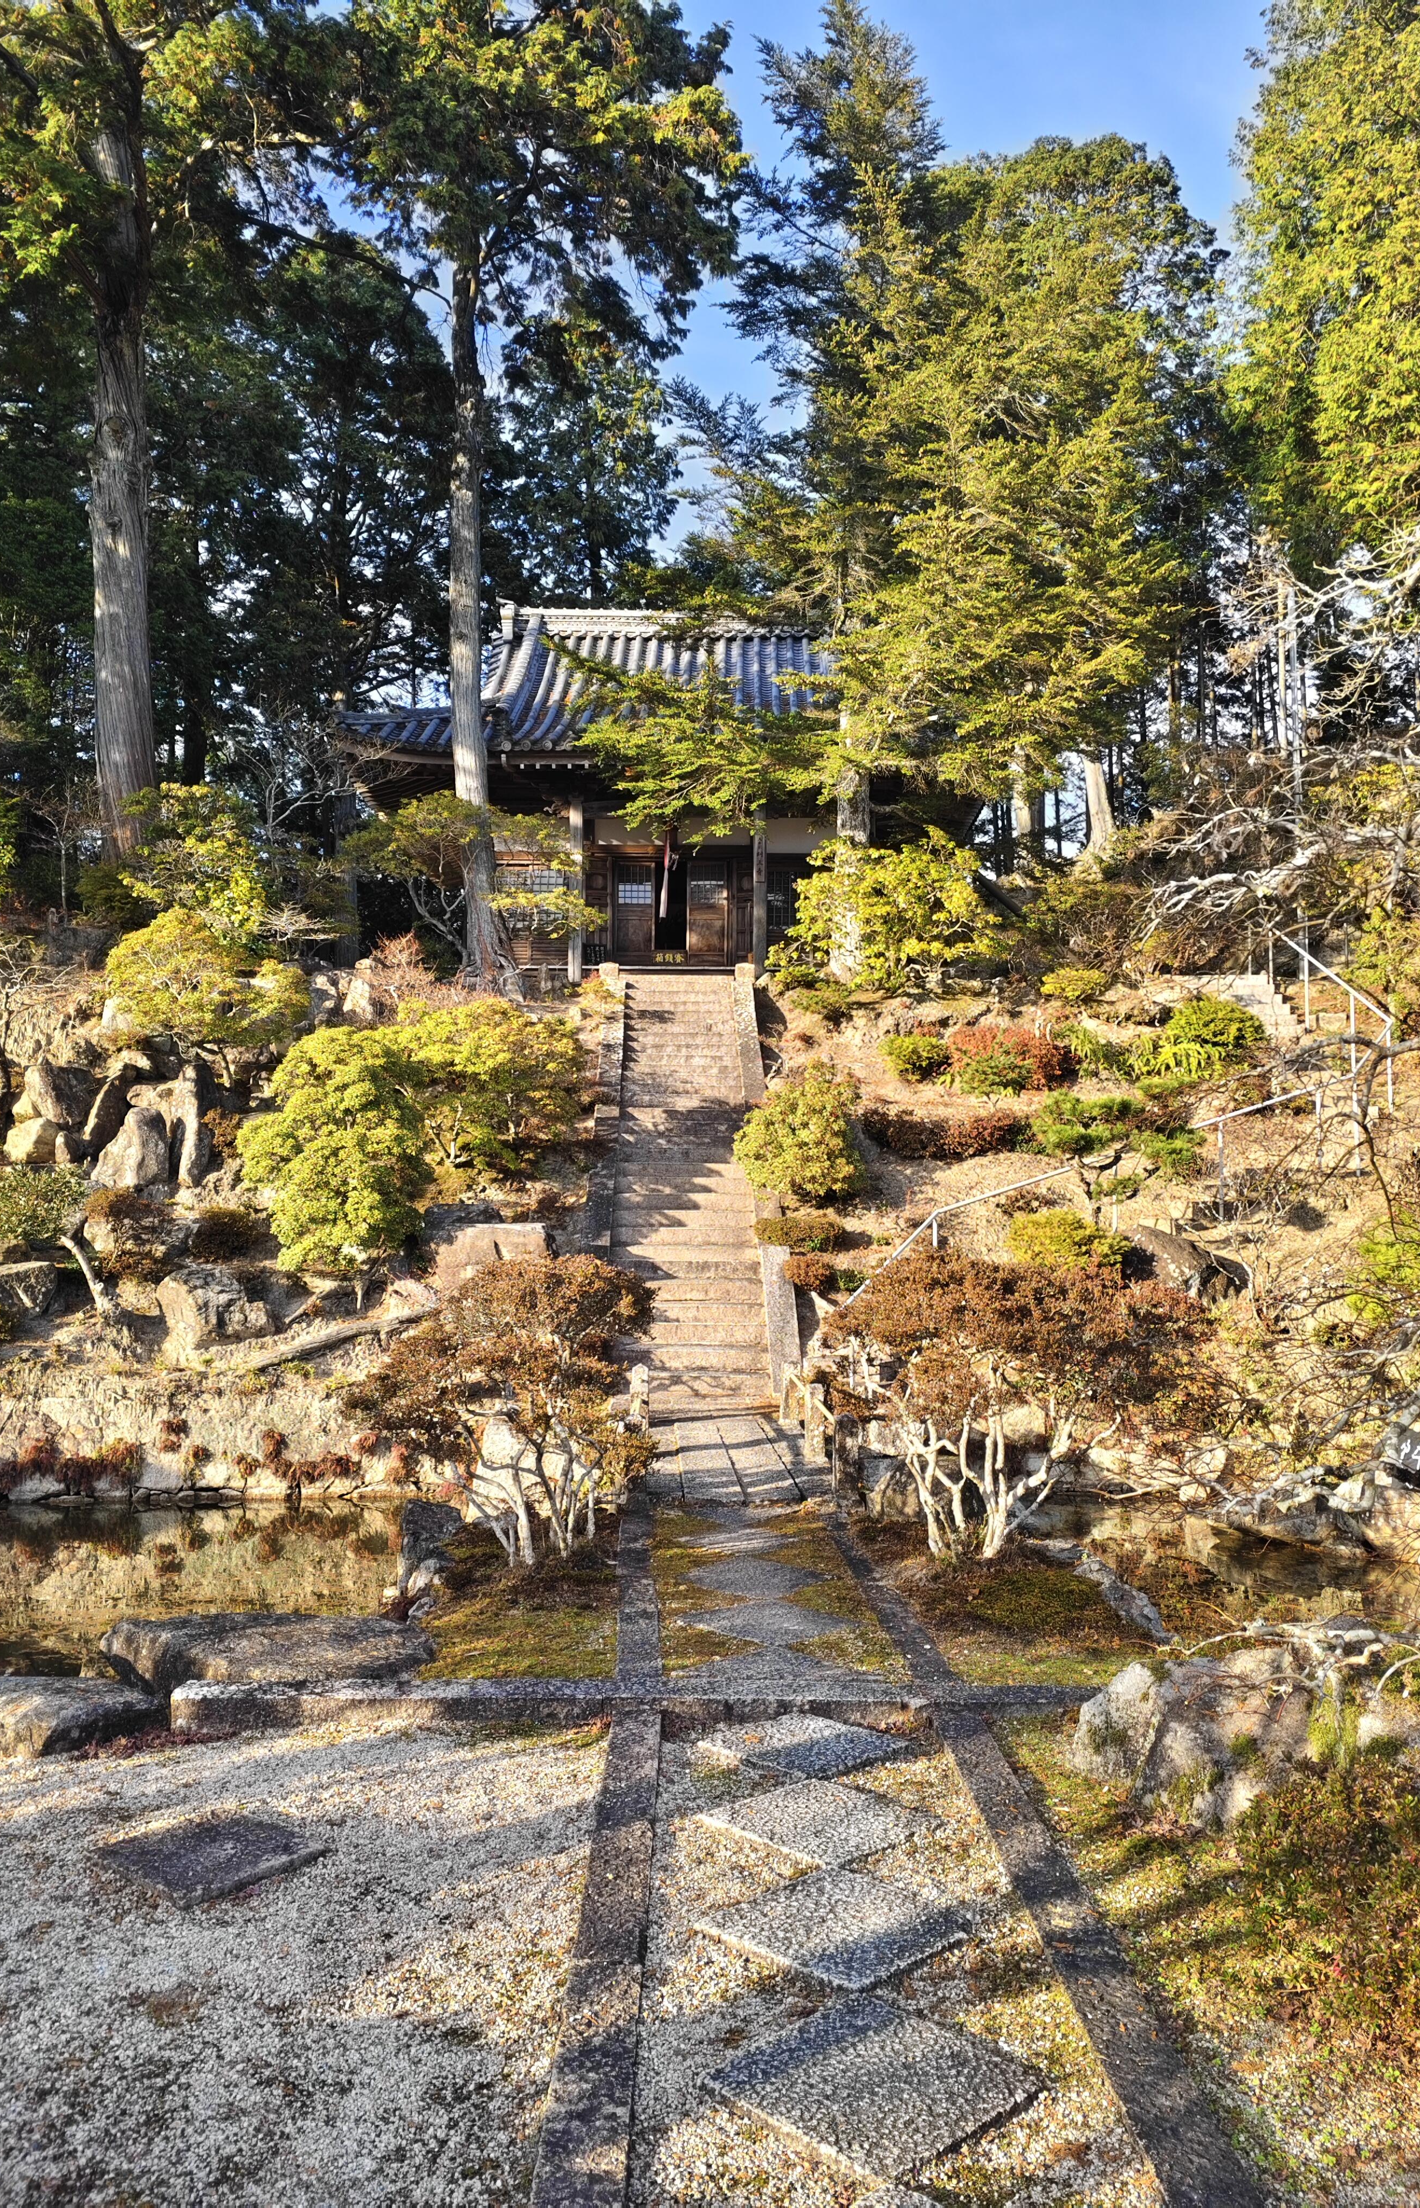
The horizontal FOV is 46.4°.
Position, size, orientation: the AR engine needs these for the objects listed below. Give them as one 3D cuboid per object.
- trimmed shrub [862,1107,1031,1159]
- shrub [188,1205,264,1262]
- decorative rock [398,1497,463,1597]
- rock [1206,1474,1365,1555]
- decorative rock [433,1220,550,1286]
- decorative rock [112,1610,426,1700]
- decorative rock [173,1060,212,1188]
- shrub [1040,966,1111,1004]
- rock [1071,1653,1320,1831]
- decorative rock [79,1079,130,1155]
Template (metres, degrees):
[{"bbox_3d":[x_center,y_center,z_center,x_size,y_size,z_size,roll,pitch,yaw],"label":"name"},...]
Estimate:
[{"bbox_3d":[2.222,0.280,15.900,1.556,0.529,0.750,0,-4,-3],"label":"trimmed shrub"},{"bbox_3d":[-4.610,1.233,15.800,0.717,0.538,0.700,0,-1,0],"label":"shrub"},{"bbox_3d":[-1.449,2.294,8.600,0.330,0.510,0.400,0,-5,0],"label":"decorative rock"},{"bbox_3d":[4.232,3.020,12.200,1.153,0.589,0.750,0,-1,0],"label":"rock"},{"bbox_3d":[-2.118,1.465,16.100,1.128,0.664,0.750,0,-1,0],"label":"decorative rock"},{"bbox_3d":[-1.634,2.060,6.100,1.170,0.280,0.700,0,-5,0],"label":"decorative rock"},{"bbox_3d":[-5.367,0.206,17.200,0.409,1.316,0.500,0,-1,0],"label":"decorative rock"},{"bbox_3d":[5.048,-1.639,23.000,0.973,0.522,0.900,0,-1,0],"label":"shrub"},{"bbox_3d":[1.675,2.100,5.750,0.830,0.430,0.700,0,-1,0],"label":"rock"},{"bbox_3d":[-5.906,0.126,16.200,0.500,0.740,0.500,0,-5,0],"label":"decorative rock"}]

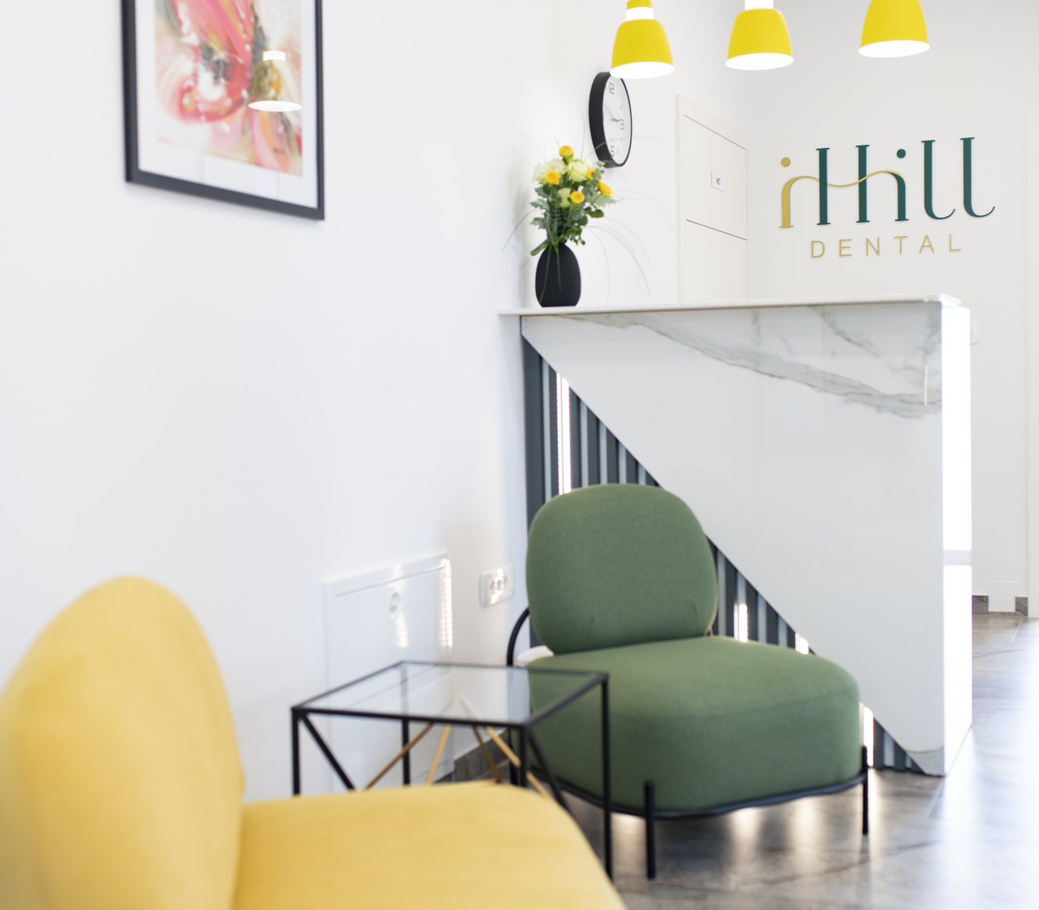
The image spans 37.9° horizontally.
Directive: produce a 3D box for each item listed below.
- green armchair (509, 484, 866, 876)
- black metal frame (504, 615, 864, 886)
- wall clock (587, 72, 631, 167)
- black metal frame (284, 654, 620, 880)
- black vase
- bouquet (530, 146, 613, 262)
[{"bbox_3d":[0.379,0.462,3.455,0.650,0.771,0.695,-3,3,-28],"label":"green armchair"},{"bbox_3d":[0.381,0.584,3.461,0.645,0.526,0.655,-3,3,-28],"label":"black metal frame"},{"bbox_3d":[0.297,-1.080,4.890,0.044,0.302,0.302,0,3,22],"label":"wall clock"},{"bbox_3d":[-0.105,0.661,2.807,0.449,0.453,0.460,0,3,22],"label":"black metal frame"},{"bbox_3d":[0.105,-0.490,4.154,0.127,0.184,0.127,-1,3,0],"label":"black vase"},{"bbox_3d":[0.141,-0.688,4.128,0.228,0.313,0.208,-1,3,0],"label":"bouquet"}]

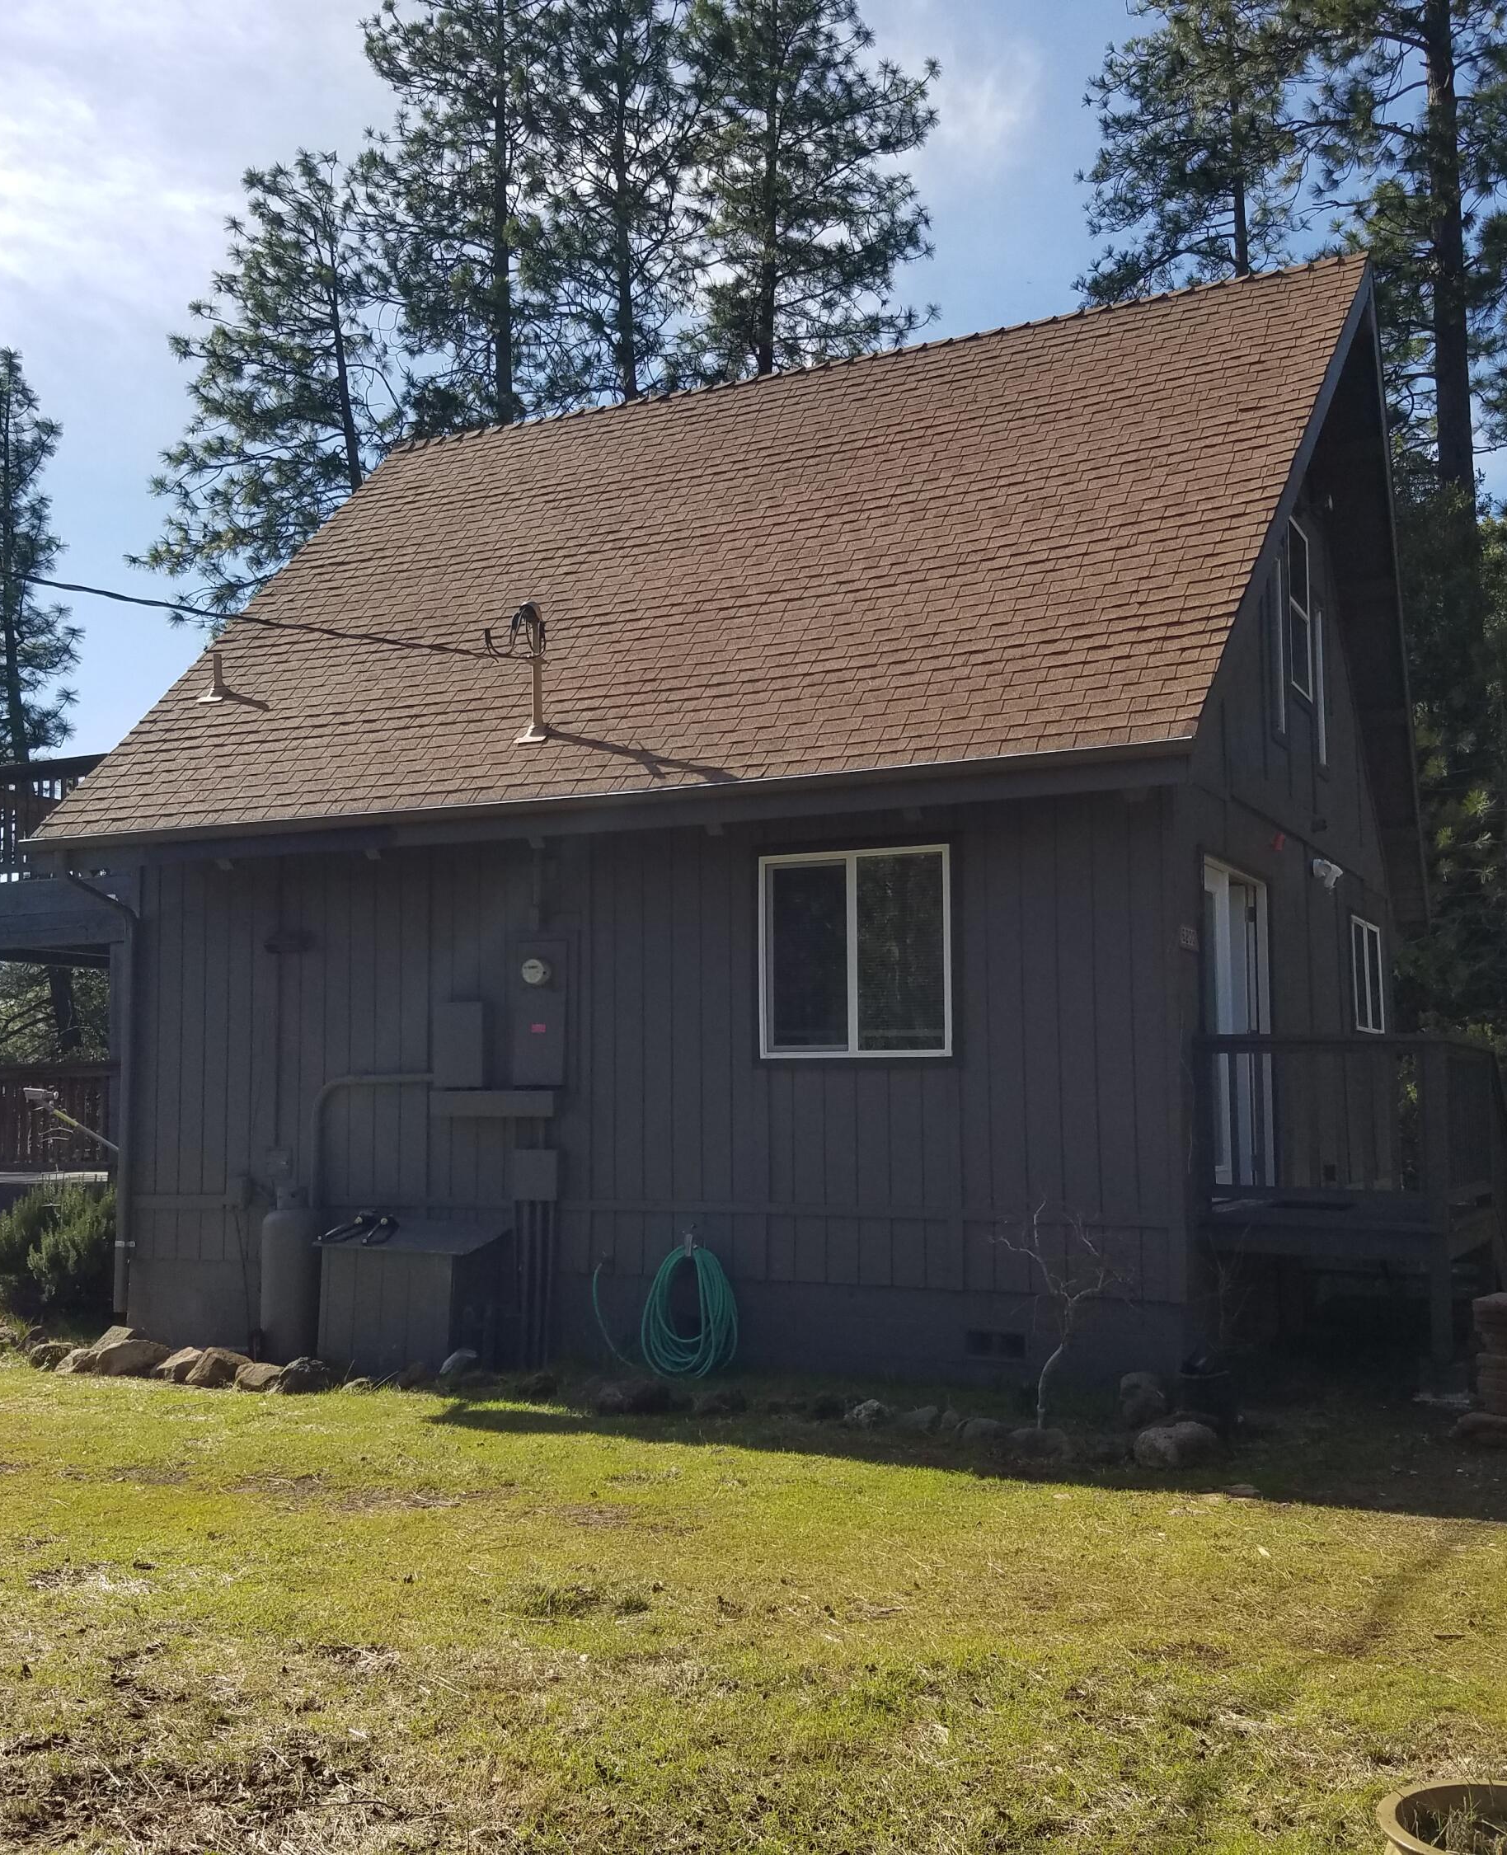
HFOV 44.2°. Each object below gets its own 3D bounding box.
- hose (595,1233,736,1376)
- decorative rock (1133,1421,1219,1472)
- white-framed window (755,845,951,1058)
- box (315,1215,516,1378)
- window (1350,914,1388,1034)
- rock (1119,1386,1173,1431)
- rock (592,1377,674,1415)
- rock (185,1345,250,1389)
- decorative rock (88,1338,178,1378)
[{"bbox_3d":[-0.537,2.274,11.145,0.970,0.810,0.180,-3,-6,26],"label":"hose"},{"bbox_3d":[1.818,2.203,7.980,0.360,0.205,0.290,-2,-5,12],"label":"decorative rock"},{"bbox_3d":[0.570,0.151,10.782,1.210,1.205,0.100,-3,-6,26],"label":"white-framed window"},{"bbox_3d":[-2.129,2.342,11.687,1.150,0.900,0.600,-3,-6,26],"label":"box"},{"bbox_3d":[5.503,0.440,16.612,0.100,0.980,1.720,-3,-6,26],"label":"window"},{"bbox_3d":[1.883,2.304,8.935,0.240,0.190,0.220,-2,-5,12],"label":"rock"},{"bbox_3d":[-0.611,2.380,9.492,0.410,0.210,0.300,-3,-6,26],"label":"rock"},{"bbox_3d":[-3.038,2.490,10.579,0.380,0.230,0.300,-3,-6,26],"label":"rock"},{"bbox_3d":[-4.049,2.795,12.116,0.500,0.240,0.360,1,-5,-18],"label":"decorative rock"}]

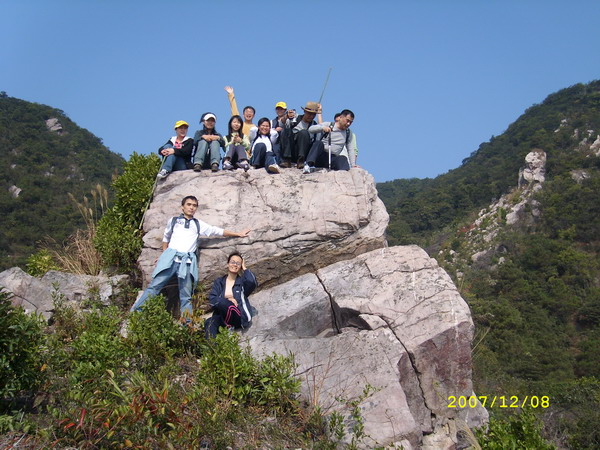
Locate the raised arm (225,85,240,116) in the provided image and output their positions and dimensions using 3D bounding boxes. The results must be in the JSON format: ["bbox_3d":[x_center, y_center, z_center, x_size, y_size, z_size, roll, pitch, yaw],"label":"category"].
[{"bbox_3d":[-0.994,-1.832,9.000,0.160,0.530,0.140,-12,-3,-1],"label":"raised arm"}]

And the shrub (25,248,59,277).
[{"bbox_3d":[-3.792,0.565,8.900,0.510,0.450,0.460,0,-5,0],"label":"shrub"}]

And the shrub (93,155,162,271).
[{"bbox_3d":[-2.445,-0.163,8.600,0.980,1.720,0.950,0,-5,0],"label":"shrub"}]

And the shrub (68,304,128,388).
[{"bbox_3d":[-2.126,1.292,6.400,0.640,0.850,0.620,0,-5,0],"label":"shrub"}]

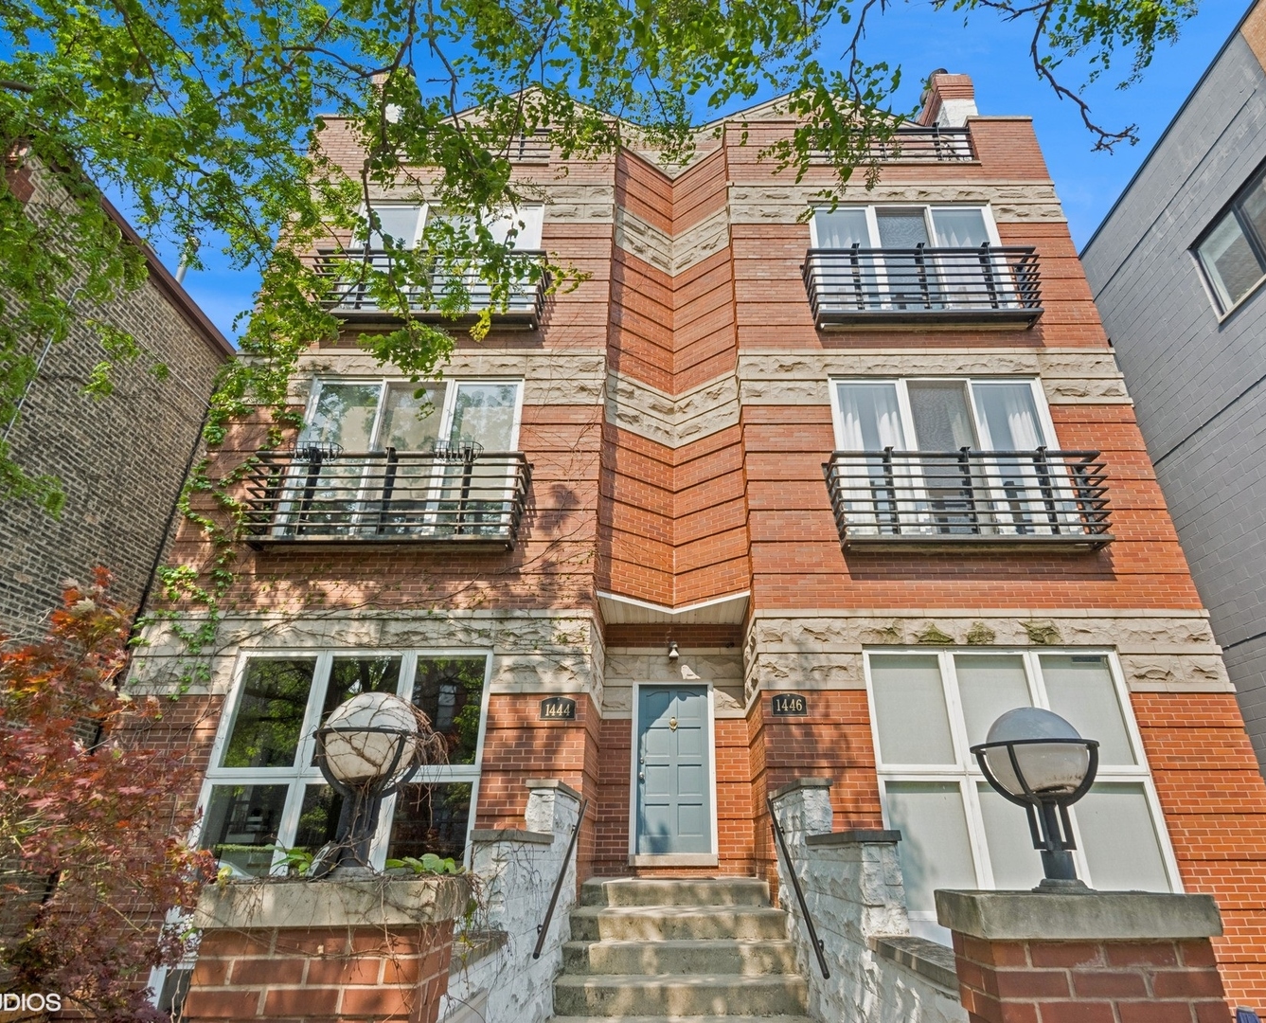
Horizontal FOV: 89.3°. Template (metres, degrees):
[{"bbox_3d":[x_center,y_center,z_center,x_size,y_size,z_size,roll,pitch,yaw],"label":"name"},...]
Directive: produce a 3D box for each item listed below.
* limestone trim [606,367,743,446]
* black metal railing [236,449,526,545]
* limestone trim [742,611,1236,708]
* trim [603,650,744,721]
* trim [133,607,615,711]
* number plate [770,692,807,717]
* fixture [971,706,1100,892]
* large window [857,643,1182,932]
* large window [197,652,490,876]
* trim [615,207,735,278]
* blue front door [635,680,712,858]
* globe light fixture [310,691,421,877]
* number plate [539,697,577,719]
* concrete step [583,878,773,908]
[{"bbox_3d":[0.570,-1.477,9.211,1.830,0.900,0.640,0,-24,1],"label":"limestone trim"},{"bbox_3d":[-2.886,-0.128,7.634,3.130,1.180,0.390,0,-24,1],"label":"black metal railing"},{"bbox_3d":[3.896,1.755,7.523,5.022,0.873,1.200,0,-25,1],"label":"limestone trim"},{"bbox_3d":[0.530,2.223,8.265,1.820,0.900,0.140,0,-24,1],"label":"trim"},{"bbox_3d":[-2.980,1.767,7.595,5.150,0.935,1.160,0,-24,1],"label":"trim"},{"bbox_3d":[1.654,2.045,6.782,0.375,0.230,0.030,0,-25,1],"label":"number plate"},{"bbox_3d":[1.297,0.889,2.017,0.368,0.525,0.368,0,-24,1],"label":"fixture"},{"bbox_3d":[3.912,2.721,6.520,2.702,2.650,0.150,0,-25,1],"label":"large window"},{"bbox_3d":[-2.994,2.687,6.693,2.840,2.430,0.120,0,-24,1],"label":"large window"},{"bbox_3d":[0.658,-4.445,10.556,1.800,0.910,0.680,0,-25,1],"label":"trim"},{"bbox_3d":[0.517,3.191,7.987,0.907,1.965,0.060,0,-24,1],"label":"blue front door"},{"bbox_3d":[-0.909,0.921,2.199,0.370,0.579,0.370,0,-25,1],"label":"globe light fixture"},{"bbox_3d":[-0.792,2.087,6.797,0.375,0.230,0.030,0,-25,1],"label":"number plate"},{"bbox_3d":[0.432,4.041,6.866,1.863,0.193,1.100,0,-25,1],"label":"concrete step"}]

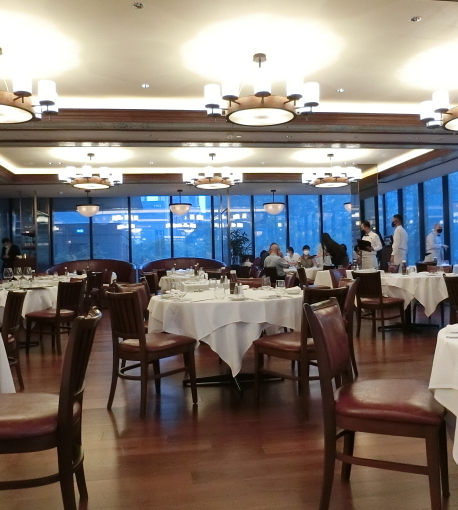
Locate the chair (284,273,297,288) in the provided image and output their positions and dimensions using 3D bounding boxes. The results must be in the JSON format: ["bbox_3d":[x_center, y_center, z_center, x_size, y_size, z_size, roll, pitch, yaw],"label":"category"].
[{"bbox_3d":[0.598,0.694,6.712,0.540,0.880,0.470,-1,-1,-7],"label":"chair"}]

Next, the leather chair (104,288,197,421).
[{"bbox_3d":[-0.587,0.690,3.672,0.470,0.880,0.540,-2,-1,43],"label":"leather chair"}]

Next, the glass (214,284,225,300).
[{"bbox_3d":[-0.075,0.302,3.988,0.088,0.118,0.088,-1,-1,-8],"label":"glass"}]

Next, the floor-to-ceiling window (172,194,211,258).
[{"bbox_3d":[-1.011,-0.194,13.672,1.141,2.890,0.120,-1,-1,-8],"label":"floor-to-ceiling window"}]

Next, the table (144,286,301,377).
[{"bbox_3d":[0.034,0.735,4.273,1.410,0.770,1.410,-1,-1,0],"label":"table"}]

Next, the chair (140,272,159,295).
[{"bbox_3d":[-1.428,0.784,9.769,0.460,0.880,0.540,-2,-1,45],"label":"chair"}]

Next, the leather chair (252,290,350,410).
[{"bbox_3d":[0.521,0.660,3.514,0.460,0.880,0.545,-1,-1,-37],"label":"leather chair"}]

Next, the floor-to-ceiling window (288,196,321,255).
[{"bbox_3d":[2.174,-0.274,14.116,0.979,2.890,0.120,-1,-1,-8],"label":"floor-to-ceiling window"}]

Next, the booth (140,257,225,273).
[{"bbox_3d":[-1.173,0.662,12.595,2.150,1.140,1.200,-1,-1,-8],"label":"booth"}]

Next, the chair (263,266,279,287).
[{"bbox_3d":[1.069,0.712,10.393,0.545,0.880,0.460,-1,-1,-40],"label":"chair"}]

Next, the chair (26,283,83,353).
[{"bbox_3d":[-2.115,0.753,6.005,0.545,0.880,0.460,-2,-1,27],"label":"chair"}]

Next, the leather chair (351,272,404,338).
[{"bbox_3d":[2.018,0.656,6.622,0.540,0.880,0.470,-1,-1,-38],"label":"leather chair"}]

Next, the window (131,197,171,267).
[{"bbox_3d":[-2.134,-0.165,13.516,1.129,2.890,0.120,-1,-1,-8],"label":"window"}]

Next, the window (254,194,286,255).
[{"bbox_3d":[1.200,-0.249,13.980,0.989,2.890,0.120,-1,-1,-8],"label":"window"}]

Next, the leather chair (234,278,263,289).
[{"bbox_3d":[0.208,0.685,5.022,0.470,0.880,0.540,-2,-1,8],"label":"leather chair"}]

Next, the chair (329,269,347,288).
[{"bbox_3d":[2.018,0.664,7.994,0.545,0.880,0.460,-2,-1,42],"label":"chair"}]

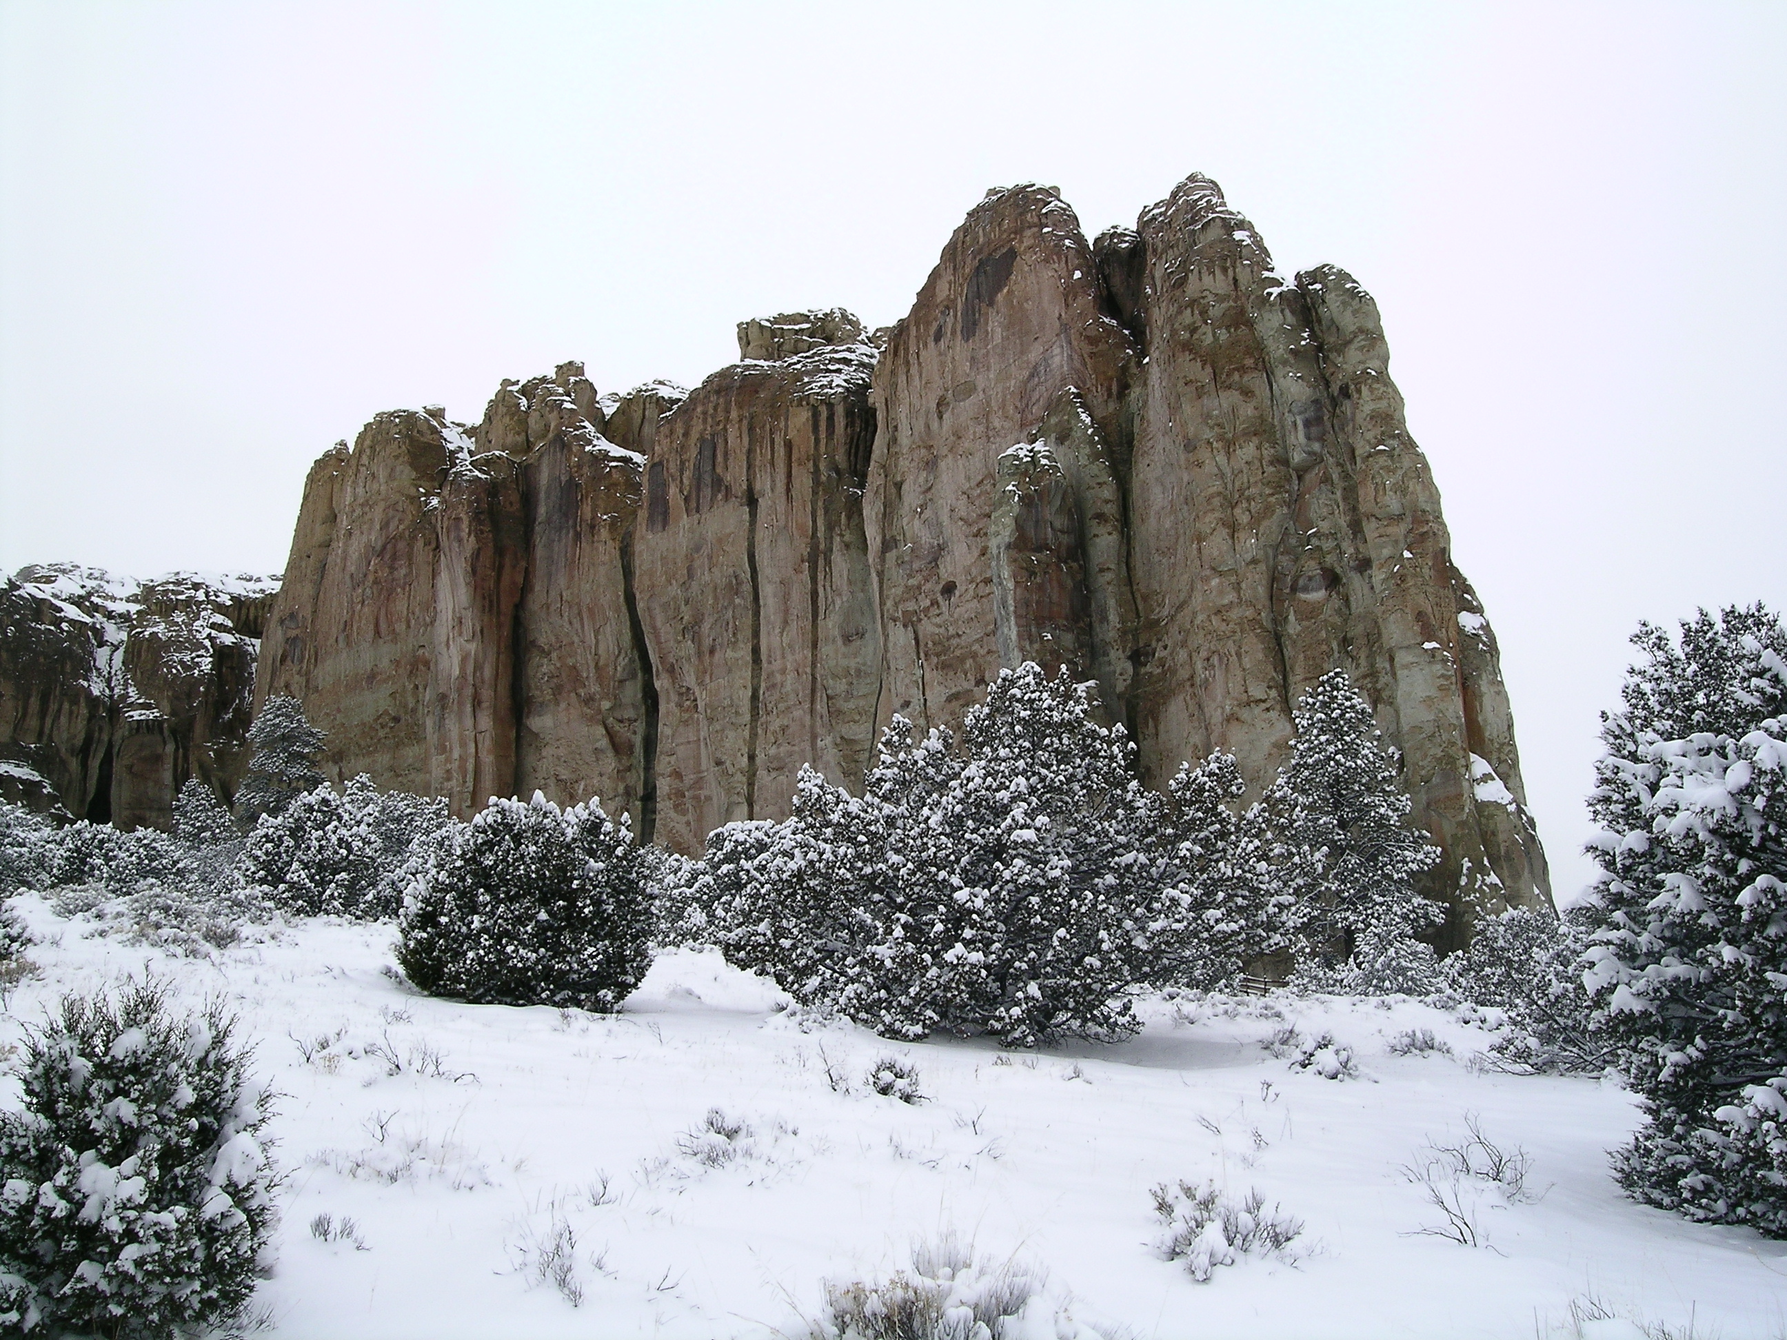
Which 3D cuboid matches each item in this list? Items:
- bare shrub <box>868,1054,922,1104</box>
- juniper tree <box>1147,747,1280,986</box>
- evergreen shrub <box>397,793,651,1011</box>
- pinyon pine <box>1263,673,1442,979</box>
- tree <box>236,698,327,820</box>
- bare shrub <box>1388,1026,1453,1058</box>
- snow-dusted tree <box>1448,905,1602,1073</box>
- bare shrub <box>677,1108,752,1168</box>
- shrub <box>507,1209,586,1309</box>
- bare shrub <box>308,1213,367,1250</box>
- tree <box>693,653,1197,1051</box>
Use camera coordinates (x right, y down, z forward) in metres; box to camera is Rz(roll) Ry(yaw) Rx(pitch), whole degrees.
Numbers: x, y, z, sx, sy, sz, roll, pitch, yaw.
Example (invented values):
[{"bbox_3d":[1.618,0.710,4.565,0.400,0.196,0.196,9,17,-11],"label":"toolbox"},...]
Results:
[{"bbox_3d":[0.010,2.890,10.200,0.404,0.302,0.344,0,-8,0],"label":"bare shrub"},{"bbox_3d":[4.739,3.062,22.000,2.123,3.558,2.017,0,-8,0],"label":"juniper tree"},{"bbox_3d":[-3.936,2.456,15.500,2.647,2.217,2.435,0,-8,0],"label":"evergreen shrub"},{"bbox_3d":[9.547,3.281,30.000,3.551,6.415,3.374,0,-8,0],"label":"pinyon pine"},{"bbox_3d":[-23.329,4.003,55.000,3.260,5.998,3.097,0,-8,0],"label":"tree"},{"bbox_3d":[4.847,3.422,13.300,0.568,0.250,0.455,0,-8,0],"label":"bare shrub"},{"bbox_3d":[6.668,3.281,15.000,1.722,1.645,1.550,0,-8,0],"label":"snow-dusted tree"},{"bbox_3d":[-1.017,2.651,8.200,0.426,0.298,0.362,0,-8,0],"label":"bare shrub"},{"bbox_3d":[-1.319,2.236,5.500,0.282,0.327,0.225,0,-8,0],"label":"shrub"},{"bbox_3d":[-2.383,2.410,6.200,0.249,0.129,0.174,0,-8,0],"label":"bare shrub"},{"bbox_3d":[0.606,2.014,16.000,5.590,3.918,4.360,0,-8,0],"label":"tree"}]

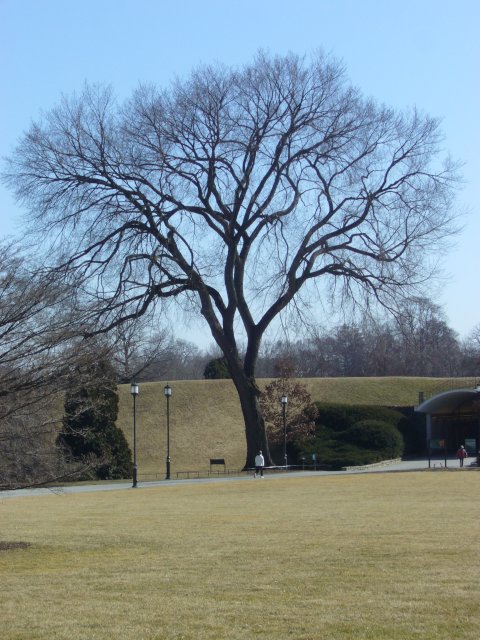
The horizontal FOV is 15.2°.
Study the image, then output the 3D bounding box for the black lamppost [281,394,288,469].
[{"bbox_3d":[3.176,7.883,126.000,0.440,5.330,0.440,0,-3,0],"label":"black lamppost"}]

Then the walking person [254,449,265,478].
[{"bbox_3d":[1.186,8.684,108.000,0.600,1.730,0.550,3,-5,-44],"label":"walking person"}]

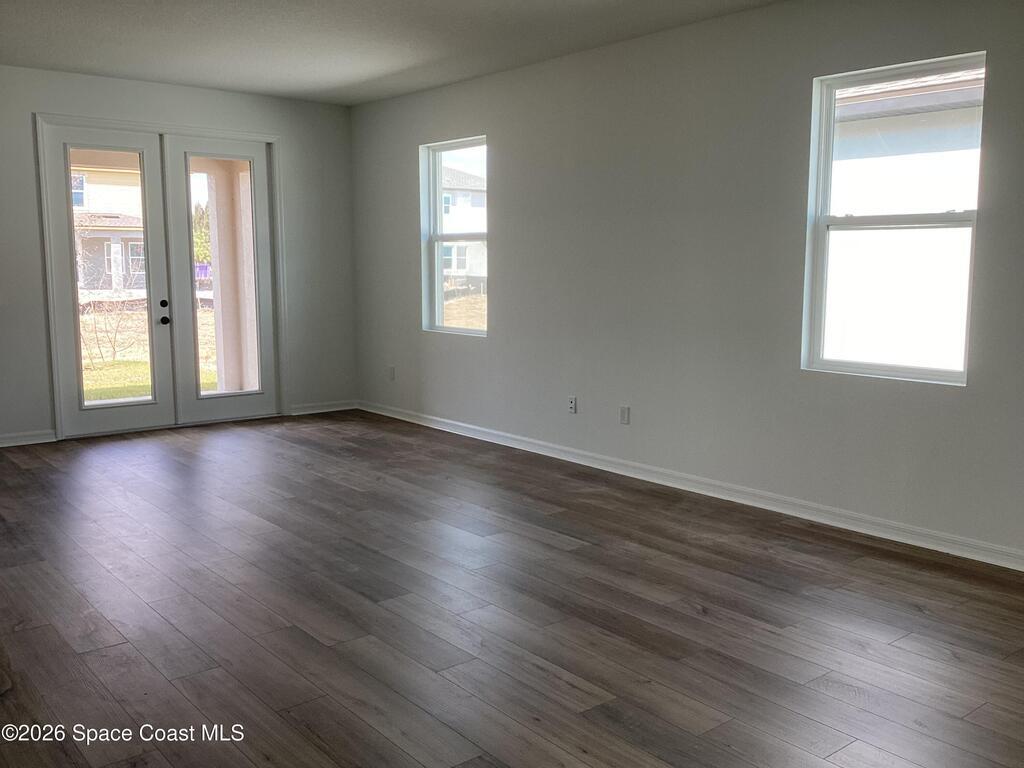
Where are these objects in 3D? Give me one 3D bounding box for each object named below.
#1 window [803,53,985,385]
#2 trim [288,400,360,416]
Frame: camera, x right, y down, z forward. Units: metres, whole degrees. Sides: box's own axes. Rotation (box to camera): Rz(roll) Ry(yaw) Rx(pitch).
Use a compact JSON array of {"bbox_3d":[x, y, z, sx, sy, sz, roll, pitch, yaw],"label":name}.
[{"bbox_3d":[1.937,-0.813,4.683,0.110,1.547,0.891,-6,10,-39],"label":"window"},{"bbox_3d":[-1.786,0.222,8.673,0.730,0.095,0.018,-6,10,-39],"label":"trim"}]

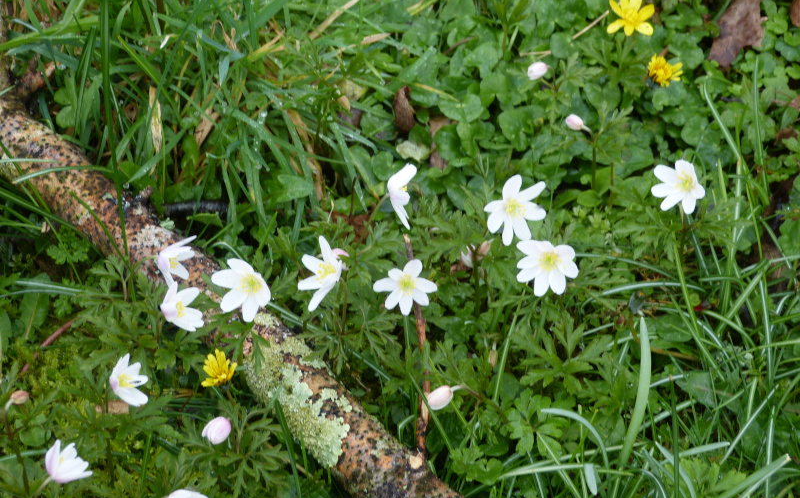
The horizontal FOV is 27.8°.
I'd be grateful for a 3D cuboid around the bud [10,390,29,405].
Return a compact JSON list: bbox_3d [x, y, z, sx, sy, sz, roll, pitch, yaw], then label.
[{"bbox_3d":[-0.216,0.084,0.919,0.011,0.008,0.008,-15,90,6],"label":"bud"}]

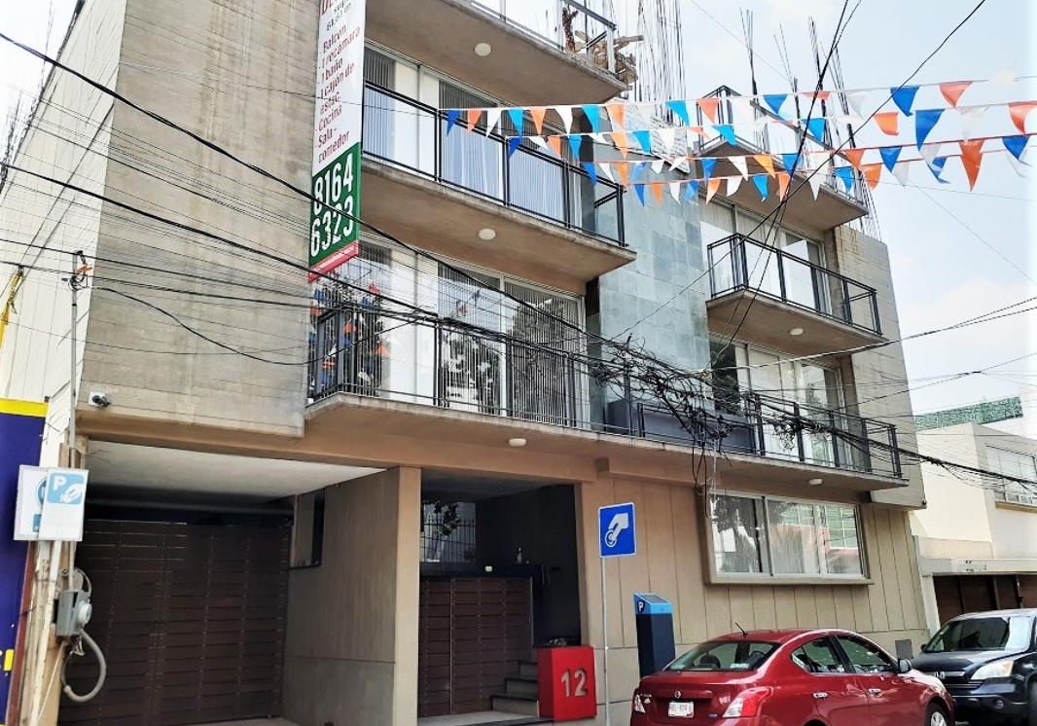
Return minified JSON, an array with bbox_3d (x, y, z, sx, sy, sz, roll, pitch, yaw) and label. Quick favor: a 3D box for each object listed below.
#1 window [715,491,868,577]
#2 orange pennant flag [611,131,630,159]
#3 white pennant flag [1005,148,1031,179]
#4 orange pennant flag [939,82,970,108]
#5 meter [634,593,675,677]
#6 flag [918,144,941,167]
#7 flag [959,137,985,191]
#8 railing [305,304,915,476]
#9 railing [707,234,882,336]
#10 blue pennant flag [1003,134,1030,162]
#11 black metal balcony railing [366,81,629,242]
[{"bbox_3d":[4.772,3.024,13.986,4.319,1.324,0.120,12,-20,-36],"label":"window"},{"bbox_3d":[1.150,-2.436,9.067,0.210,0.320,0.040,13,-2,45],"label":"orange pennant flag"},{"bbox_3d":[4.400,-1.752,7.126,0.040,0.260,0.210,11,0,-34],"label":"white pennant flag"},{"bbox_3d":[3.204,-1.968,5.941,0.210,0.230,0.040,12,-4,42],"label":"orange pennant flag"},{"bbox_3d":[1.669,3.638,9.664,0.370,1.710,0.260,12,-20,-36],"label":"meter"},{"bbox_3d":[3.562,-1.796,6.996,0.040,0.220,0.180,12,1,-37],"label":"flag"},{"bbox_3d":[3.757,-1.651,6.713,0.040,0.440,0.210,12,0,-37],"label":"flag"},{"bbox_3d":[2.359,0.809,11.715,11.047,0.934,0.700,12,-20,-36],"label":"railing"},{"bbox_3d":[5.056,-1.244,14.516,4.156,0.944,0.650,12,-20,-36],"label":"railing"},{"bbox_3d":[3.955,-1.713,6.430,0.040,0.230,0.210,12,0,-37],"label":"blue pennant flag"},{"bbox_3d":[-0.375,-2.365,10.457,4.205,0.944,0.650,12,-20,-36],"label":"black metal balcony railing"}]

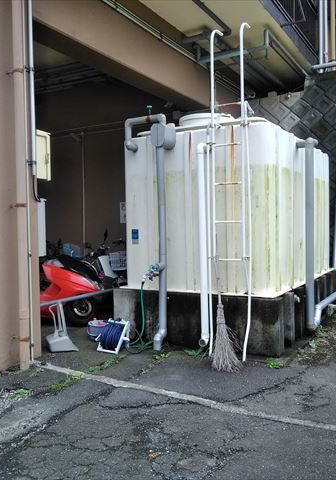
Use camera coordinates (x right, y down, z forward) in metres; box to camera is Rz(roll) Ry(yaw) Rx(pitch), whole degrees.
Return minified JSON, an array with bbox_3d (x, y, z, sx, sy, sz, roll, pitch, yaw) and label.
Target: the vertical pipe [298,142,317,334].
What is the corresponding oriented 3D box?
[{"bbox_3d":[1.680,-0.050,5.980,0.240,2.320,0.130,1,3,28],"label":"vertical pipe"}]

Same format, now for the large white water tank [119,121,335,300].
[{"bbox_3d":[1.063,-0.471,7.120,2.000,2.020,3.220,1,3,28],"label":"large white water tank"}]

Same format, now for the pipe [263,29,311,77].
[{"bbox_3d":[1.922,-2.764,7.793,0.090,0.260,2.500,1,3,28],"label":"pipe"}]

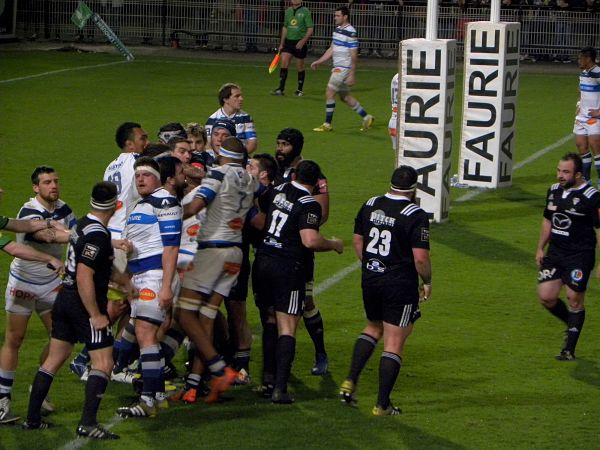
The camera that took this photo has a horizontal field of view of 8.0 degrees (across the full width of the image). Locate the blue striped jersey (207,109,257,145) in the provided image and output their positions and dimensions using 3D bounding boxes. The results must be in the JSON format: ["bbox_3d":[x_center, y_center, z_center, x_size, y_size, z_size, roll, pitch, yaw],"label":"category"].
[{"bbox_3d":[-0.682,-0.831,42.600,0.520,0.680,0.320,2,5,-8],"label":"blue striped jersey"}]

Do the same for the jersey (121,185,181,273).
[{"bbox_3d":[-1.083,0.041,31.650,0.400,0.640,0.560,0,5,-20],"label":"jersey"}]

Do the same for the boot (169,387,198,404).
[{"bbox_3d":[-0.879,1.294,32.450,0.110,0.130,0.290,-3,7,-45],"label":"boot"}]

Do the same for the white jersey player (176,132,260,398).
[{"bbox_3d":[-0.635,0.359,32.550,0.620,1.970,0.680,0,5,-25],"label":"white jersey player"}]

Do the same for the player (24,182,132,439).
[{"bbox_3d":[-1.588,0.575,30.550,0.750,1.800,0.580,0,6,-28],"label":"player"}]

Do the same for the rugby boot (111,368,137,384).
[{"bbox_3d":[-1.367,1.179,33.350,0.290,0.130,0.110,5,6,32],"label":"rugby boot"}]

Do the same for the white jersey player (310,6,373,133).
[{"bbox_3d":[0.631,-2.347,65.100,0.880,1.840,0.600,0,5,-25],"label":"white jersey player"}]

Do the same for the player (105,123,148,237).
[{"bbox_3d":[-1.410,0.213,34.000,0.750,1.940,0.620,-3,7,-45],"label":"player"}]

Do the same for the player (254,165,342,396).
[{"bbox_3d":[-0.027,0.421,32.800,0.580,1.840,0.600,-3,7,-45],"label":"player"}]

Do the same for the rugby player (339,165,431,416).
[{"bbox_3d":[0.640,0.468,32.450,0.640,1.860,0.580,5,6,30],"label":"rugby player"}]

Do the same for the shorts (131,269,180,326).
[{"bbox_3d":[-1.068,0.543,31.650,0.360,0.430,0.430,1,5,-18],"label":"shorts"}]

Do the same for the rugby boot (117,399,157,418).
[{"bbox_3d":[-1.197,1.350,31.450,0.300,0.140,0.110,1,5,-15],"label":"rugby boot"}]

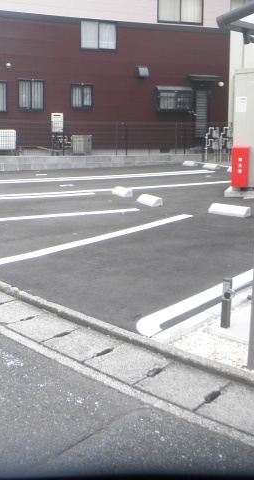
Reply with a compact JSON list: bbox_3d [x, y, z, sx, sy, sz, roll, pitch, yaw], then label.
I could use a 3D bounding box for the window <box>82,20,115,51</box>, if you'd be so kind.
[{"bbox_3d":[-0.872,-6.288,14.836,1.149,0.965,0.100,-3,10,-17],"label":"window"}]

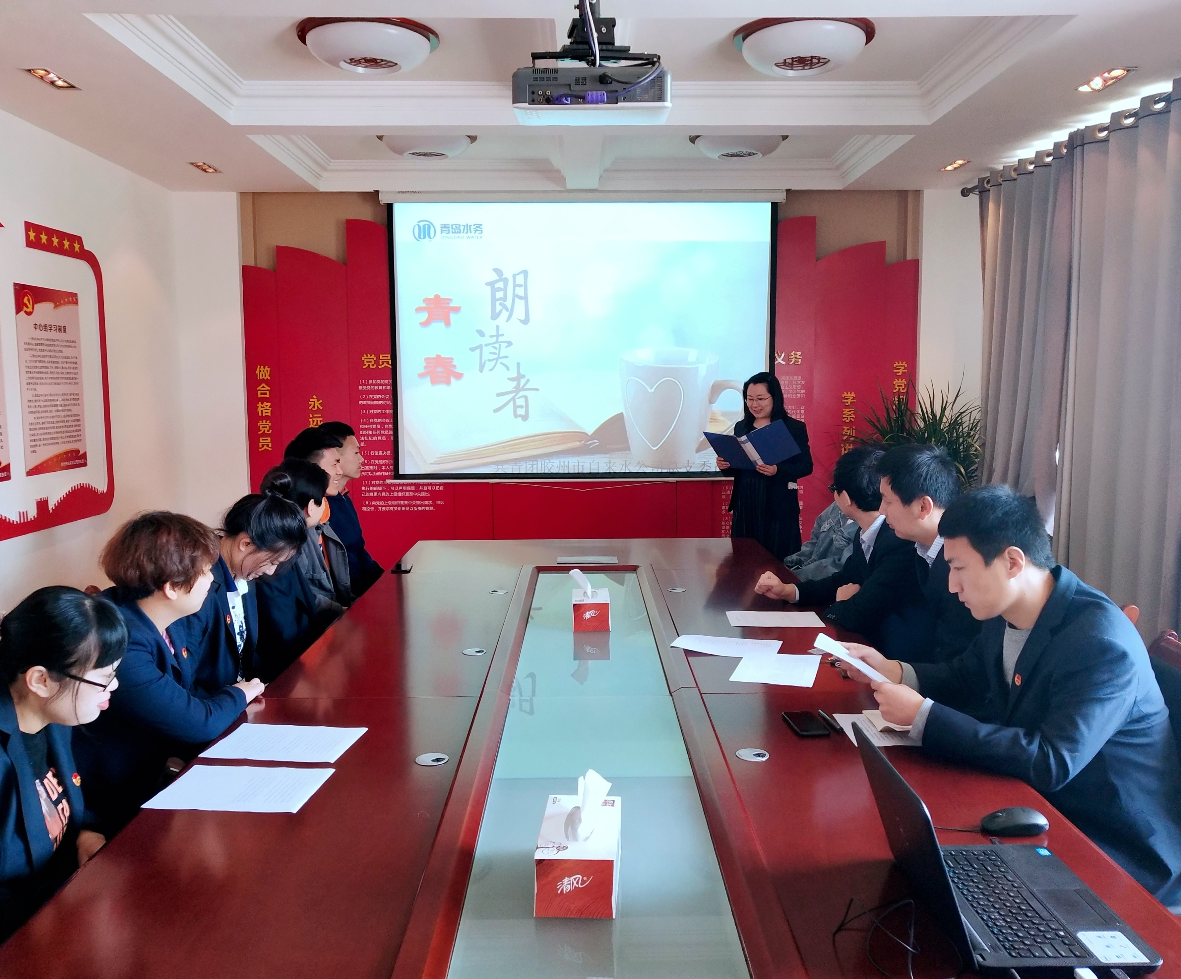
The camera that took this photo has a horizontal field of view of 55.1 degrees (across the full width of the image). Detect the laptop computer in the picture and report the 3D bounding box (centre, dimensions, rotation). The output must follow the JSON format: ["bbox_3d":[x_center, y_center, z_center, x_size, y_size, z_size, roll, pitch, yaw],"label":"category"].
[{"bbox_3d":[0.570,0.498,1.645,0.325,0.240,0.355,0,5,-1],"label":"laptop computer"}]

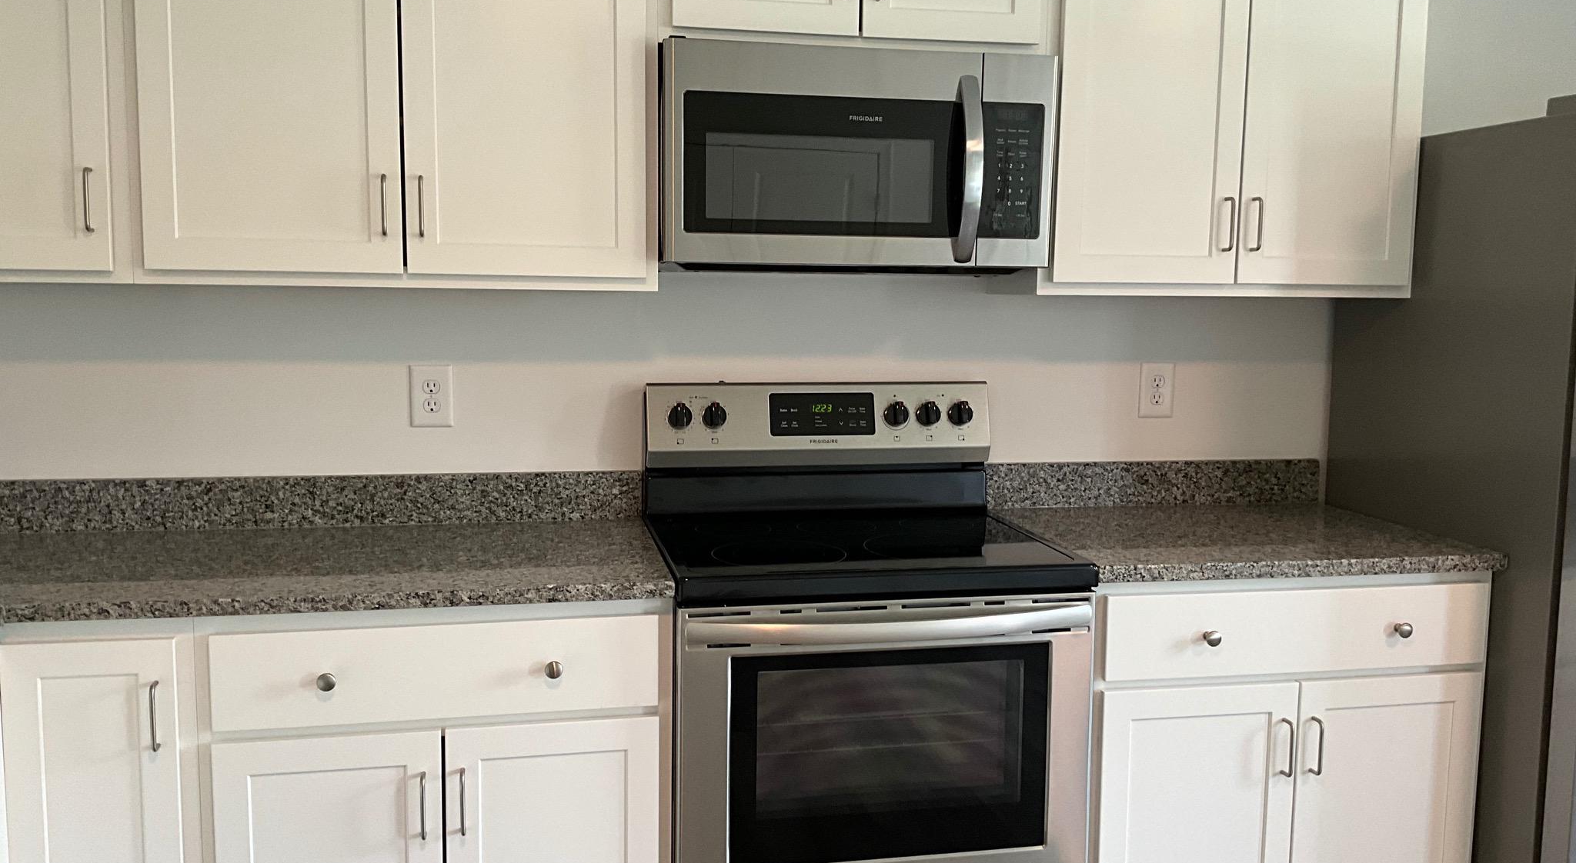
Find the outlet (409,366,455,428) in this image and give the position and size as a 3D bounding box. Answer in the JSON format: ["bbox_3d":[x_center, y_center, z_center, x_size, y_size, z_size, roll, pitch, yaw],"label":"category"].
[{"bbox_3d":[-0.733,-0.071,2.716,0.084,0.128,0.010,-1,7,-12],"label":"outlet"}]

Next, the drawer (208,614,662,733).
[{"bbox_3d":[-0.608,0.370,2.362,0.710,0.158,0.445,-1,7,-12],"label":"drawer"}]

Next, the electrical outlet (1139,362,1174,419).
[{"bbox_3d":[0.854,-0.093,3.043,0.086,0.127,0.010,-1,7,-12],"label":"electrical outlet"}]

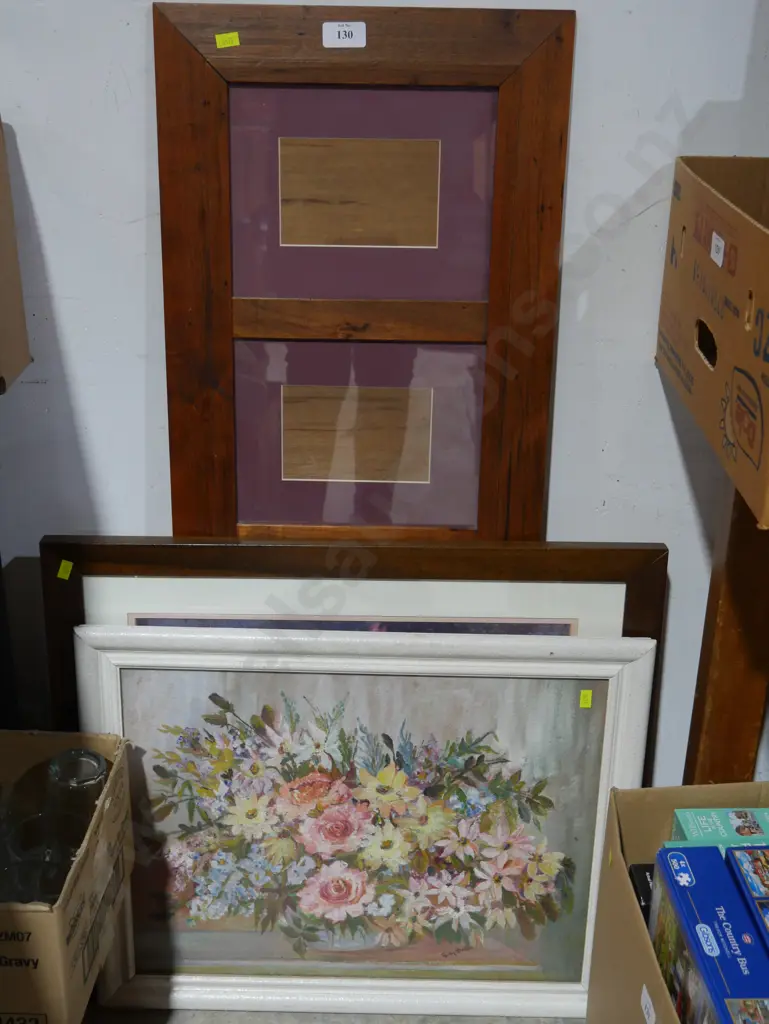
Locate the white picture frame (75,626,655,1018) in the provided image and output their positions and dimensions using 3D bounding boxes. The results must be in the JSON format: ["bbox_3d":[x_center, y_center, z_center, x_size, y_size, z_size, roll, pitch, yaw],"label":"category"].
[{"bbox_3d":[-0.024,0.345,1.398,0.588,0.470,0.027,1,19,0],"label":"white picture frame"}]

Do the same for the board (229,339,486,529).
[{"bbox_3d":[-0.025,-0.076,1.299,0.248,0.196,0.006,1,19,0],"label":"board"}]

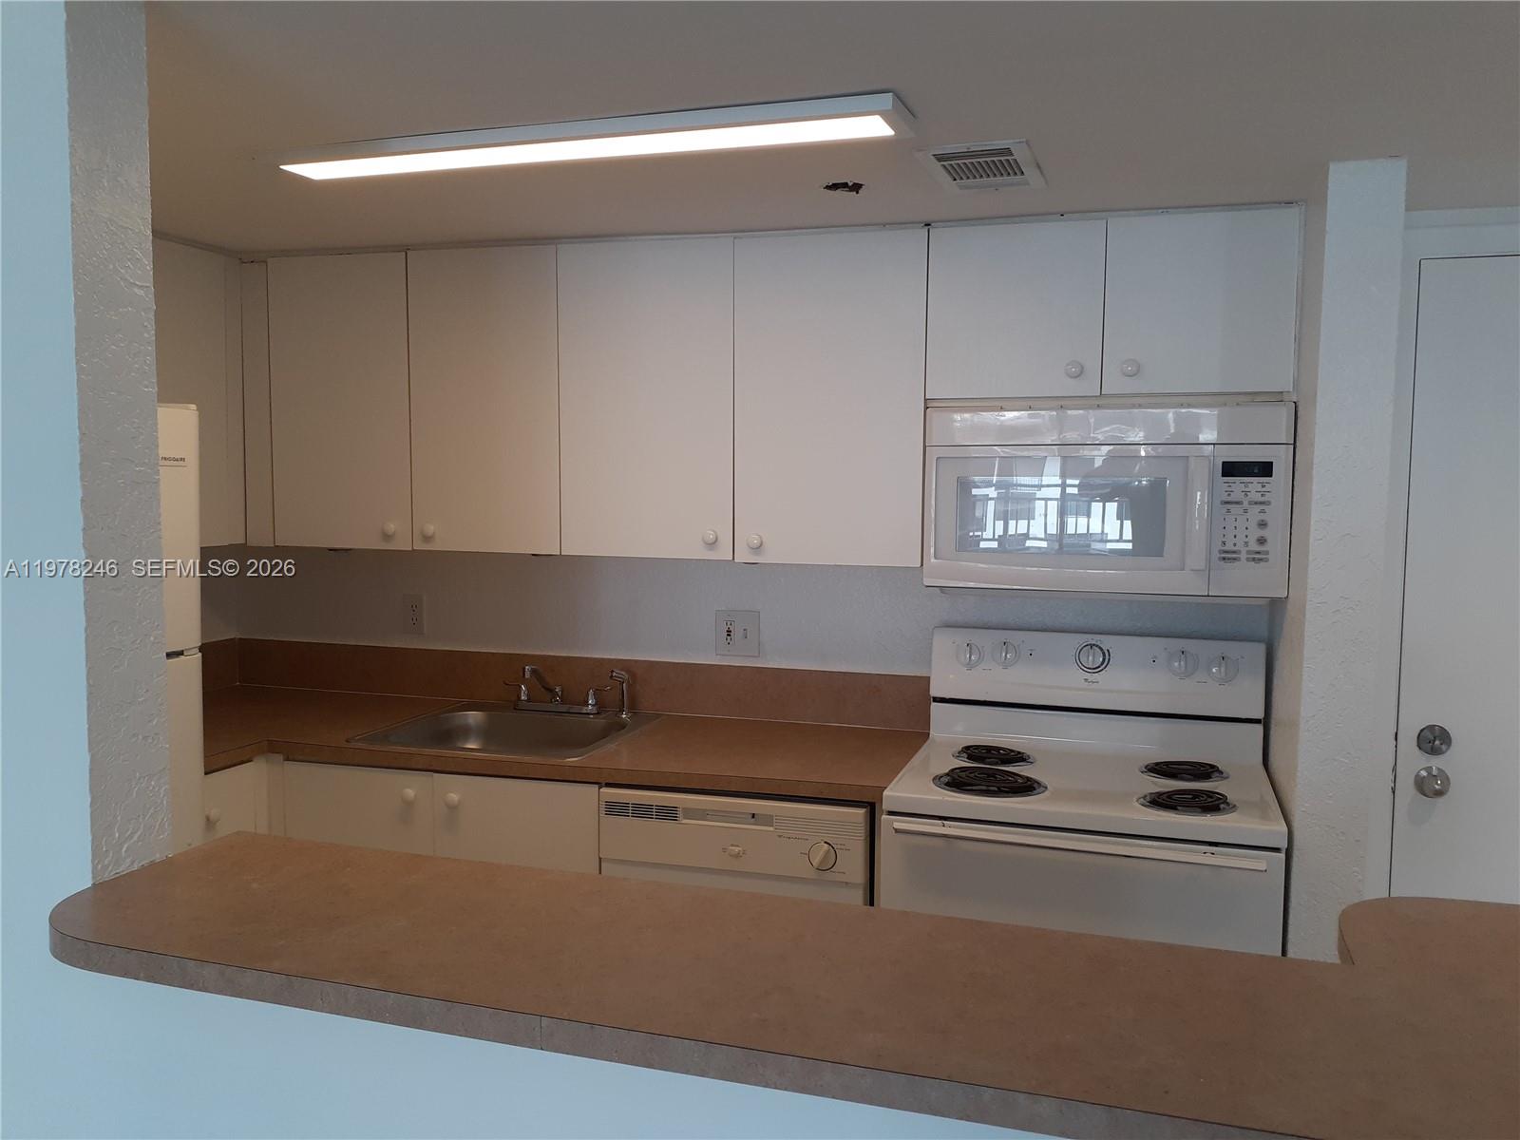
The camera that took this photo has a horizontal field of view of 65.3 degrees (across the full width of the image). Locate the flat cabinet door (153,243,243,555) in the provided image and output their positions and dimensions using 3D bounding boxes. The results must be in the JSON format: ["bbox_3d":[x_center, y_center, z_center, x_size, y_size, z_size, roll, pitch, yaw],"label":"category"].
[{"bbox_3d":[-1.489,-0.429,2.992,0.020,0.763,0.450,2,5,17],"label":"flat cabinet door"}]

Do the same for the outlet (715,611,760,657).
[{"bbox_3d":[-0.061,0.174,3.228,0.120,0.118,0.010,2,5,17],"label":"outlet"}]

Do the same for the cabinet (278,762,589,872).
[{"bbox_3d":[-0.708,0.877,3.176,0.885,0.863,0.600,2,5,17],"label":"cabinet"}]

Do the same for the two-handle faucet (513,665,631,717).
[{"bbox_3d":[-0.550,0.317,3.164,0.360,0.153,0.250,2,5,17],"label":"two-handle faucet"}]

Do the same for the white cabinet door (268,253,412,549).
[{"bbox_3d":[-1.105,-0.435,3.128,0.423,0.757,0.025,2,5,17],"label":"white cabinet door"}]

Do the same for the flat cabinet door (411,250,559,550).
[{"bbox_3d":[-0.699,-0.422,3.005,0.418,0.757,0.025,2,5,17],"label":"flat cabinet door"}]

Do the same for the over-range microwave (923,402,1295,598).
[{"bbox_3d":[0.790,-0.164,2.735,0.760,0.407,0.380,2,5,17],"label":"over-range microwave"}]

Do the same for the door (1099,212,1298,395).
[{"bbox_3d":[0.924,-0.559,2.500,0.376,0.373,0.025,2,5,17],"label":"door"}]

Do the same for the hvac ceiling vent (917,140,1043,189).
[{"bbox_3d":[0.424,-0.738,2.212,0.200,0.020,0.355,2,5,17],"label":"hvac ceiling vent"}]

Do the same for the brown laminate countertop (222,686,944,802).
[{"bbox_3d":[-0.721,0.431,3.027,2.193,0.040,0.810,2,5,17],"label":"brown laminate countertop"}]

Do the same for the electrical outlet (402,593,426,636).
[{"bbox_3d":[-1.035,0.133,3.534,0.073,0.118,0.010,2,5,17],"label":"electrical outlet"}]

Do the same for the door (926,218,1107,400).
[{"bbox_3d":[0.560,-0.571,2.609,0.376,0.373,0.025,2,5,17],"label":"door"}]

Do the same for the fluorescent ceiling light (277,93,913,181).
[{"bbox_3d":[-0.321,-0.726,2.021,1.146,0.035,0.149,2,5,17],"label":"fluorescent ceiling light"}]

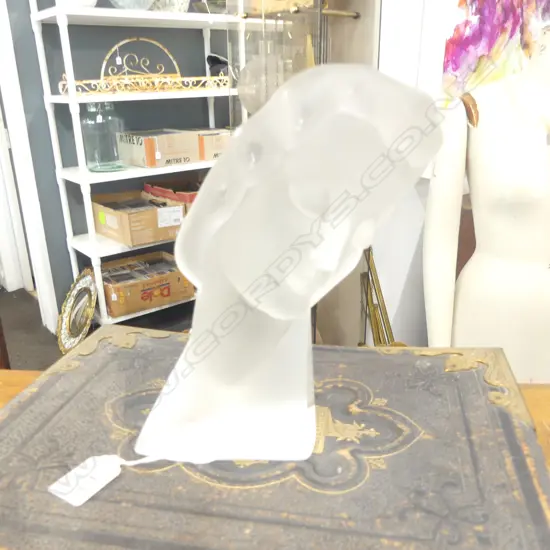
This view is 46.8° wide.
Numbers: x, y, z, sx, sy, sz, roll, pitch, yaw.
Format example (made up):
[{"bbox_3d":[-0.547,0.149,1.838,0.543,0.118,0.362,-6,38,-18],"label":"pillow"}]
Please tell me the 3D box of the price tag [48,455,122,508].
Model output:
[{"bbox_3d":[-0.107,0.116,0.369,0.024,0.003,0.041,14,28,30],"label":"price tag"}]

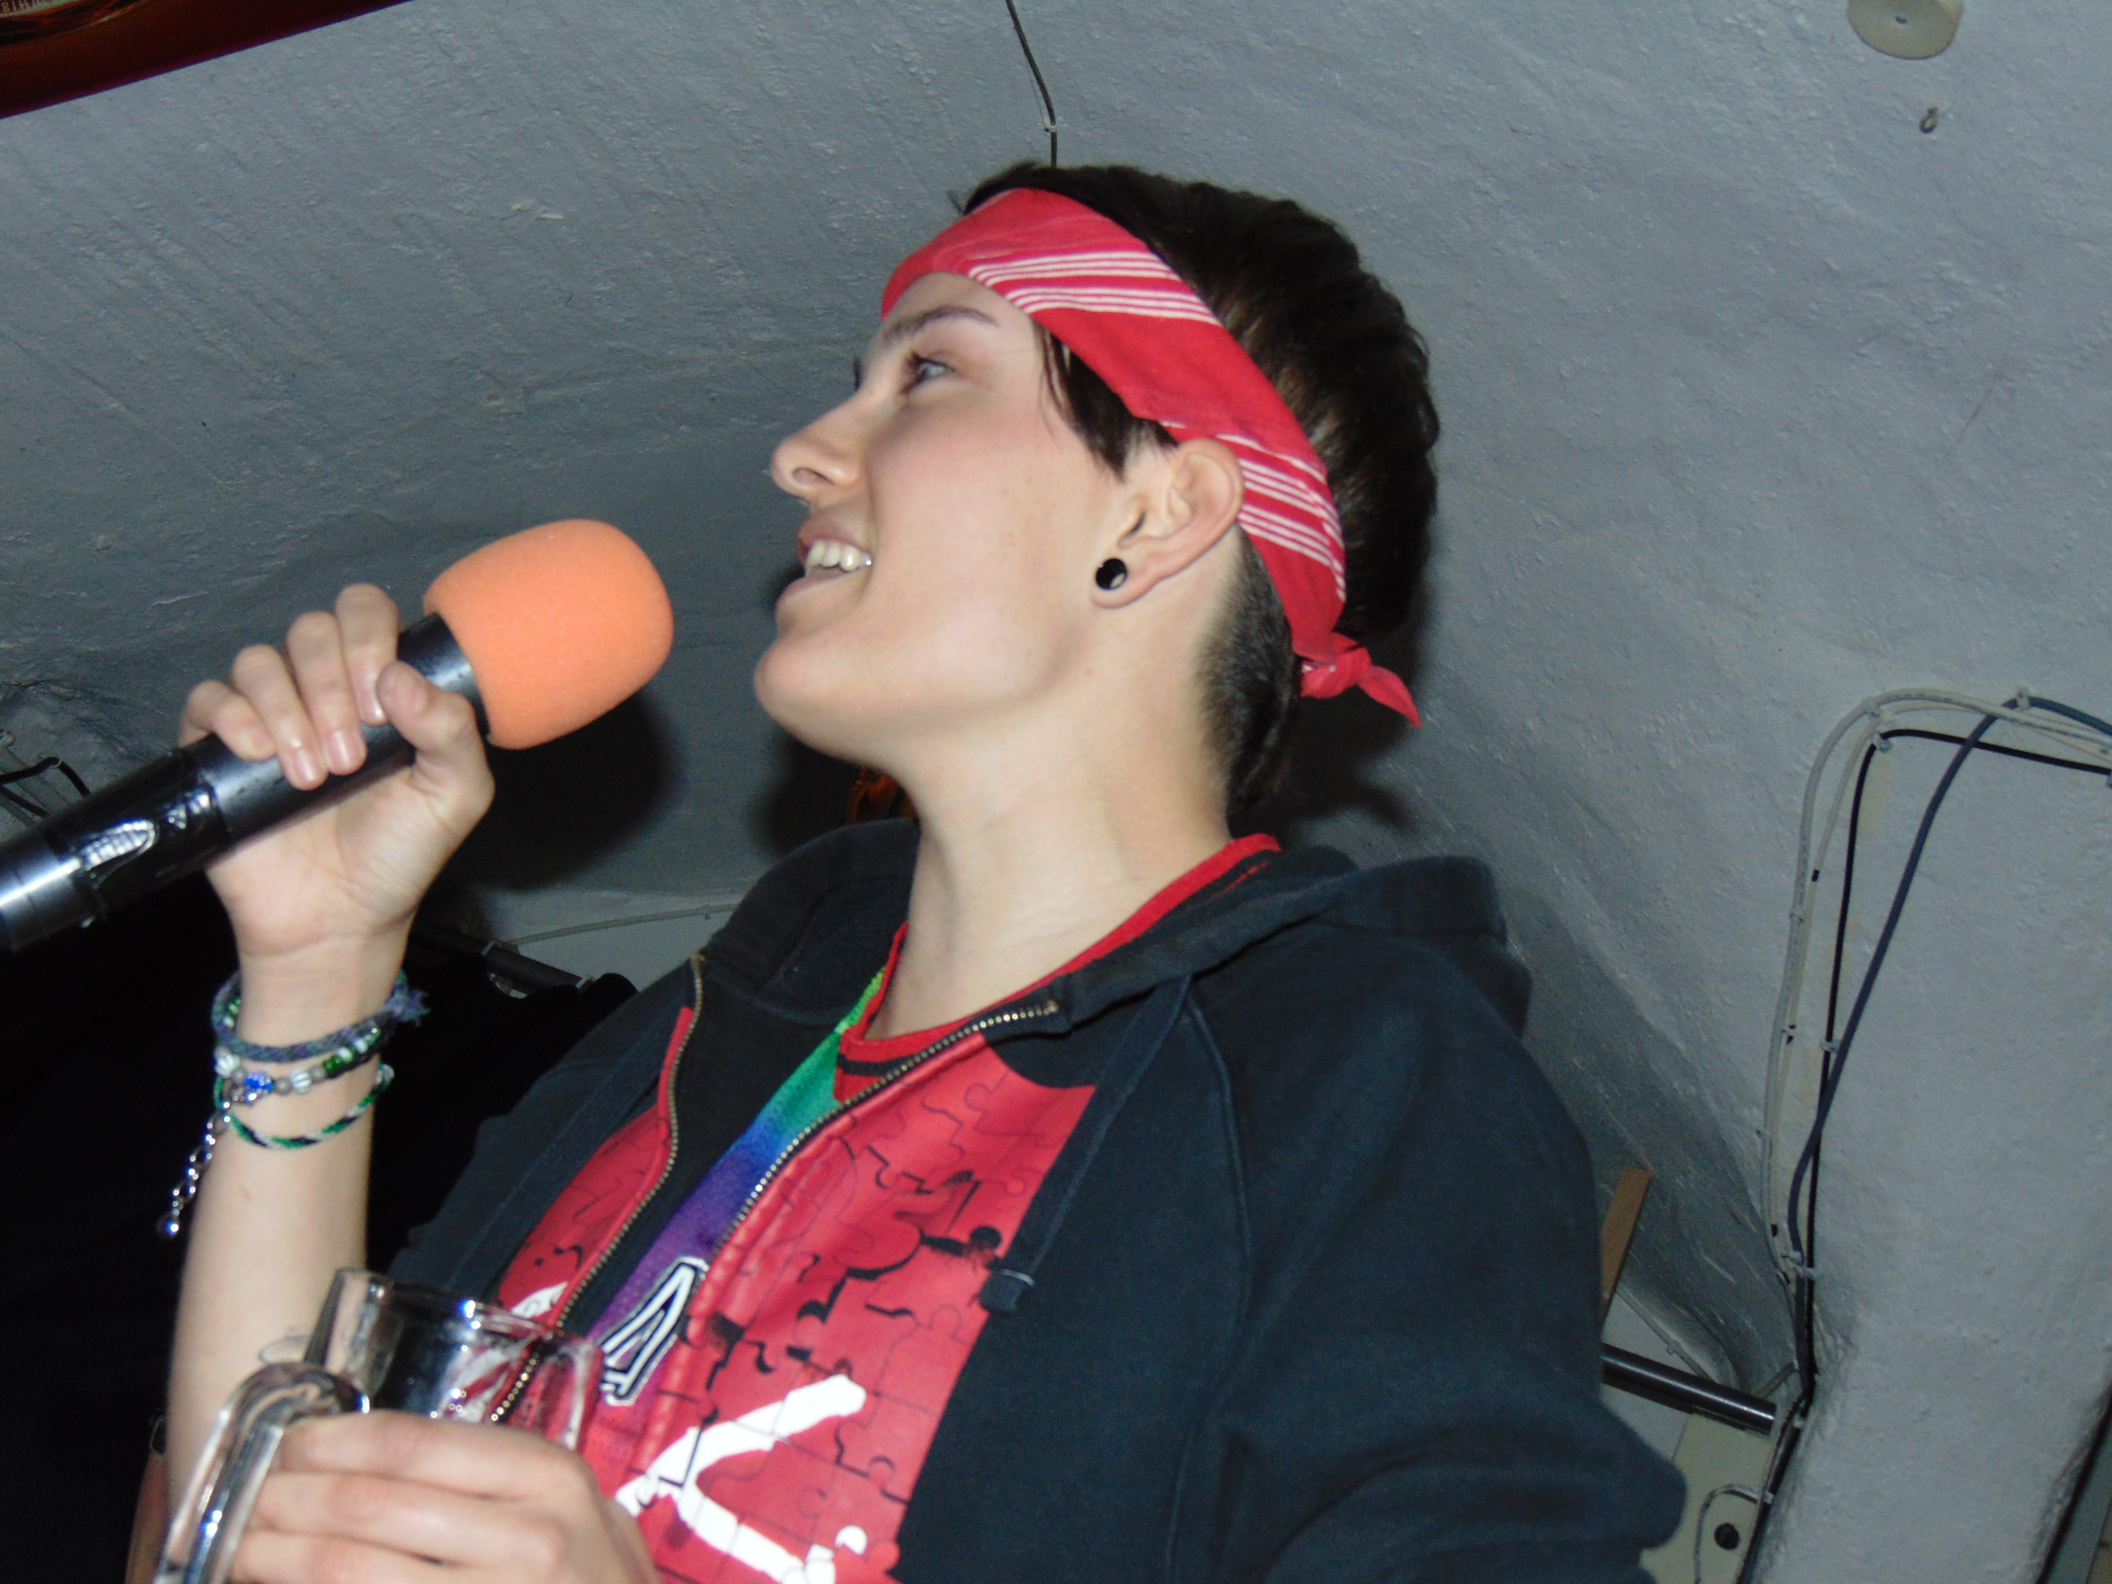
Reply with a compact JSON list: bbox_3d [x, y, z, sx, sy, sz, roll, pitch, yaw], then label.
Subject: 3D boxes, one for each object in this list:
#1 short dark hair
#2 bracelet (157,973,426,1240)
[{"bbox_3d":[0.037,-0.109,1.240,0.200,0.210,0.168,25,-16,-13],"label":"short dark hair"},{"bbox_3d":[-0.246,0.100,1.180,0.078,0.070,0.064,2,22,-14],"label":"bracelet"}]

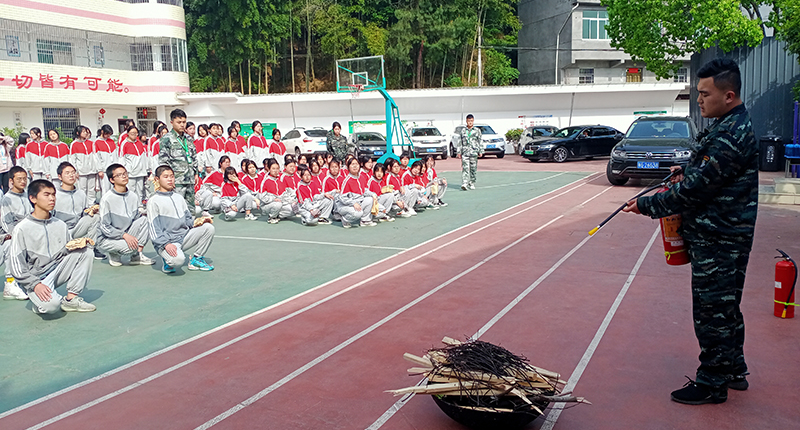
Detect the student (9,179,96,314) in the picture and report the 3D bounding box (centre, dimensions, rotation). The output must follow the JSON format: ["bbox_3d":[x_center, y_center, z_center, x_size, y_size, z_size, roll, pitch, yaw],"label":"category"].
[{"bbox_3d":[-2.925,0.238,5.415,0.710,1.080,0.510,2,8,22],"label":"student"}]

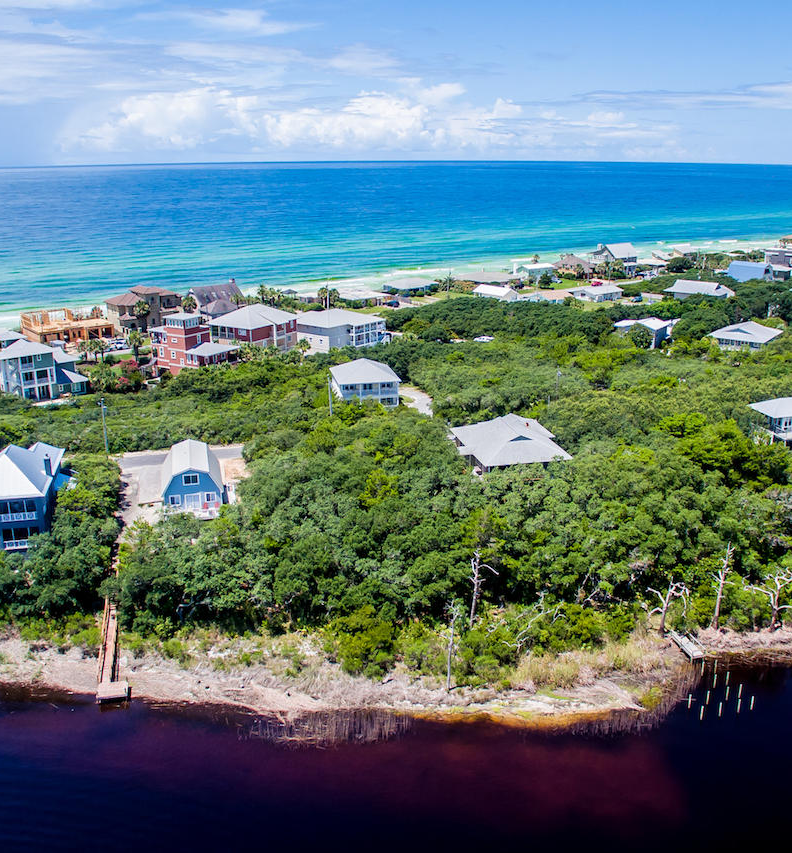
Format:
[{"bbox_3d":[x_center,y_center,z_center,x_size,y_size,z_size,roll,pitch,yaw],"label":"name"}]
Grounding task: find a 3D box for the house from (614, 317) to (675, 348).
[{"bbox_3d":[60.600,-23.620,170.960,11.000,6.000,11.000,15,25,34],"label":"house"}]

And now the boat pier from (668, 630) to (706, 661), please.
[{"bbox_3d":[30.760,22.850,74.700,1.600,1.800,4.100,-4,21,-11],"label":"boat pier"}]

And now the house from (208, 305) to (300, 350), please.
[{"bbox_3d":[-35.280,-24.890,175.720,13.400,10.600,15.800,11,24,28],"label":"house"}]

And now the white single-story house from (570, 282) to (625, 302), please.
[{"bbox_3d":[69.700,-46.060,246.120,14.500,4.000,10.500,-15,25,-34],"label":"white single-story house"}]

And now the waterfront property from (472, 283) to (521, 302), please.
[{"bbox_3d":[33.130,-44.130,234.280,8.500,4.900,13.000,-17,27,-38],"label":"waterfront property"}]

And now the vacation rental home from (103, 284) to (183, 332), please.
[{"bbox_3d":[-65.710,-31.860,186.090,16.000,11.000,12.000,-17,26,-39],"label":"vacation rental home"}]

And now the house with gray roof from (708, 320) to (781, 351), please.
[{"bbox_3d":[79.900,-21.700,162.010,12.500,5.700,14.000,14,24,33],"label":"house with gray roof"}]

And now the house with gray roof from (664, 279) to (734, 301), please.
[{"bbox_3d":[98.820,-43.950,232.210,20.290,6.400,9.500,13,24,31],"label":"house with gray roof"}]

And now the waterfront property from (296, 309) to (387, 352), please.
[{"bbox_3d":[-14.920,-25.600,182.790,13.000,10.100,18.000,18,27,40],"label":"waterfront property"}]

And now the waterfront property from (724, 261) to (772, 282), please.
[{"bbox_3d":[135.980,-59.540,272.860,8.500,7.400,14.500,-16,26,-36],"label":"waterfront property"}]

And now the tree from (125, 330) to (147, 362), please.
[{"bbox_3d":[-56.460,-17.330,153.750,4.200,7.200,4.200,0,20,0],"label":"tree"}]

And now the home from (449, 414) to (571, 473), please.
[{"bbox_3d":[17.690,1.890,107.440,14.300,8.000,15.000,-4,21,-10],"label":"home"}]

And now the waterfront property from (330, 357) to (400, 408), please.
[{"bbox_3d":[-5.360,-8.450,123.660,11.000,7.700,10.000,-4,21,-9],"label":"waterfront property"}]

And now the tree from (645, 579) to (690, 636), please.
[{"bbox_3d":[28.800,19.140,75.640,4.500,6.900,3.600,0,20,0],"label":"tree"}]

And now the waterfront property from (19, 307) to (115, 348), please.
[{"bbox_3d":[-82.910,-26.100,178.960,18.500,6.000,12.500,-16,26,-37],"label":"waterfront property"}]

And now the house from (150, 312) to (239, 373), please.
[{"bbox_3d":[-40.970,-18.360,143.920,14.000,12.000,9.500,13,24,32],"label":"house"}]

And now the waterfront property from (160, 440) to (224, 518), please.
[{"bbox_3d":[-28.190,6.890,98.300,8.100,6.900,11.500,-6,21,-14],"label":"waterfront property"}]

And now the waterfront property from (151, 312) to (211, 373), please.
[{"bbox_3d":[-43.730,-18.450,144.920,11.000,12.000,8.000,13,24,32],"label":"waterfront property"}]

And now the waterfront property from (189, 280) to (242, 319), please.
[{"bbox_3d":[-52.500,-35.960,206.440,13.000,13.200,13.500,-10,23,-25],"label":"waterfront property"}]

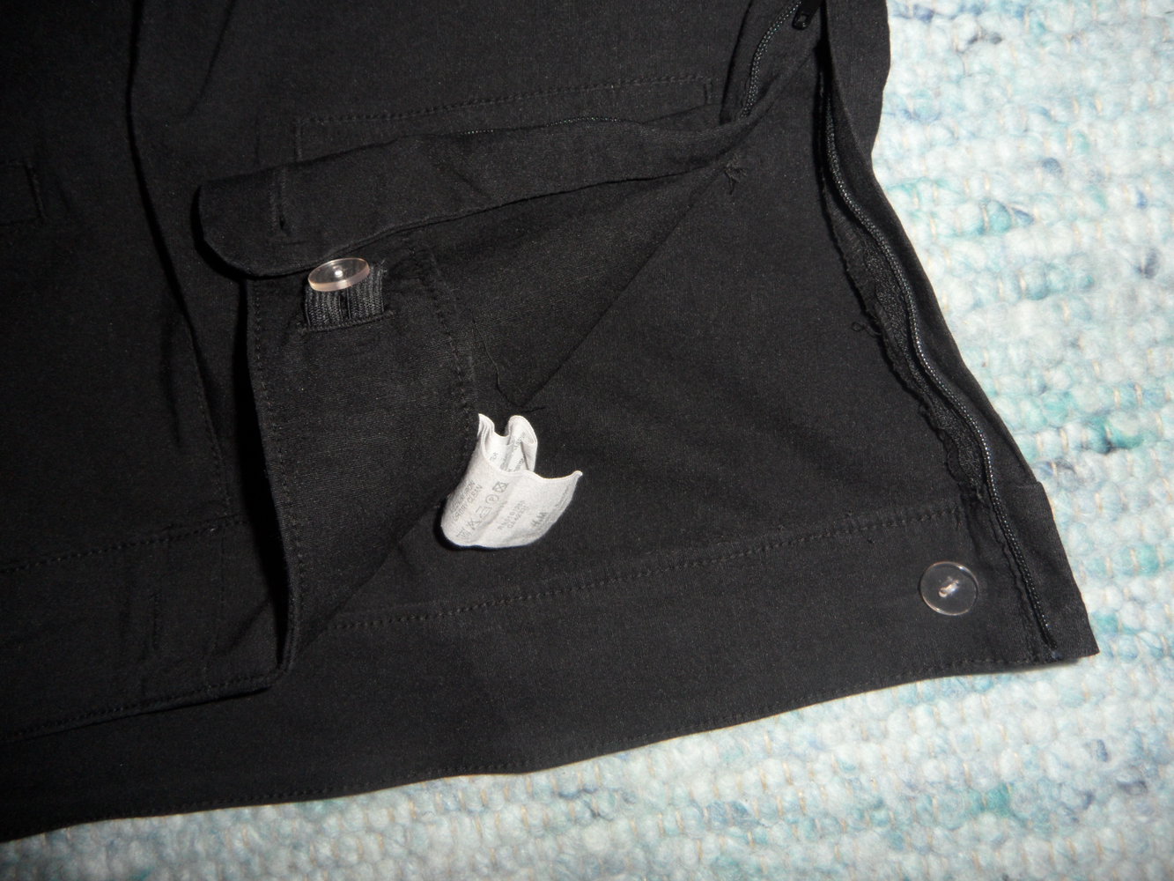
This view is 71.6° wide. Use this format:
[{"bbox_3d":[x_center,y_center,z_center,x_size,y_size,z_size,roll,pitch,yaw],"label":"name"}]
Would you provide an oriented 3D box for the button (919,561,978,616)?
[{"bbox_3d":[0.100,0.041,0.225,0.015,0.003,0.015,0,82,6],"label":"button"}]

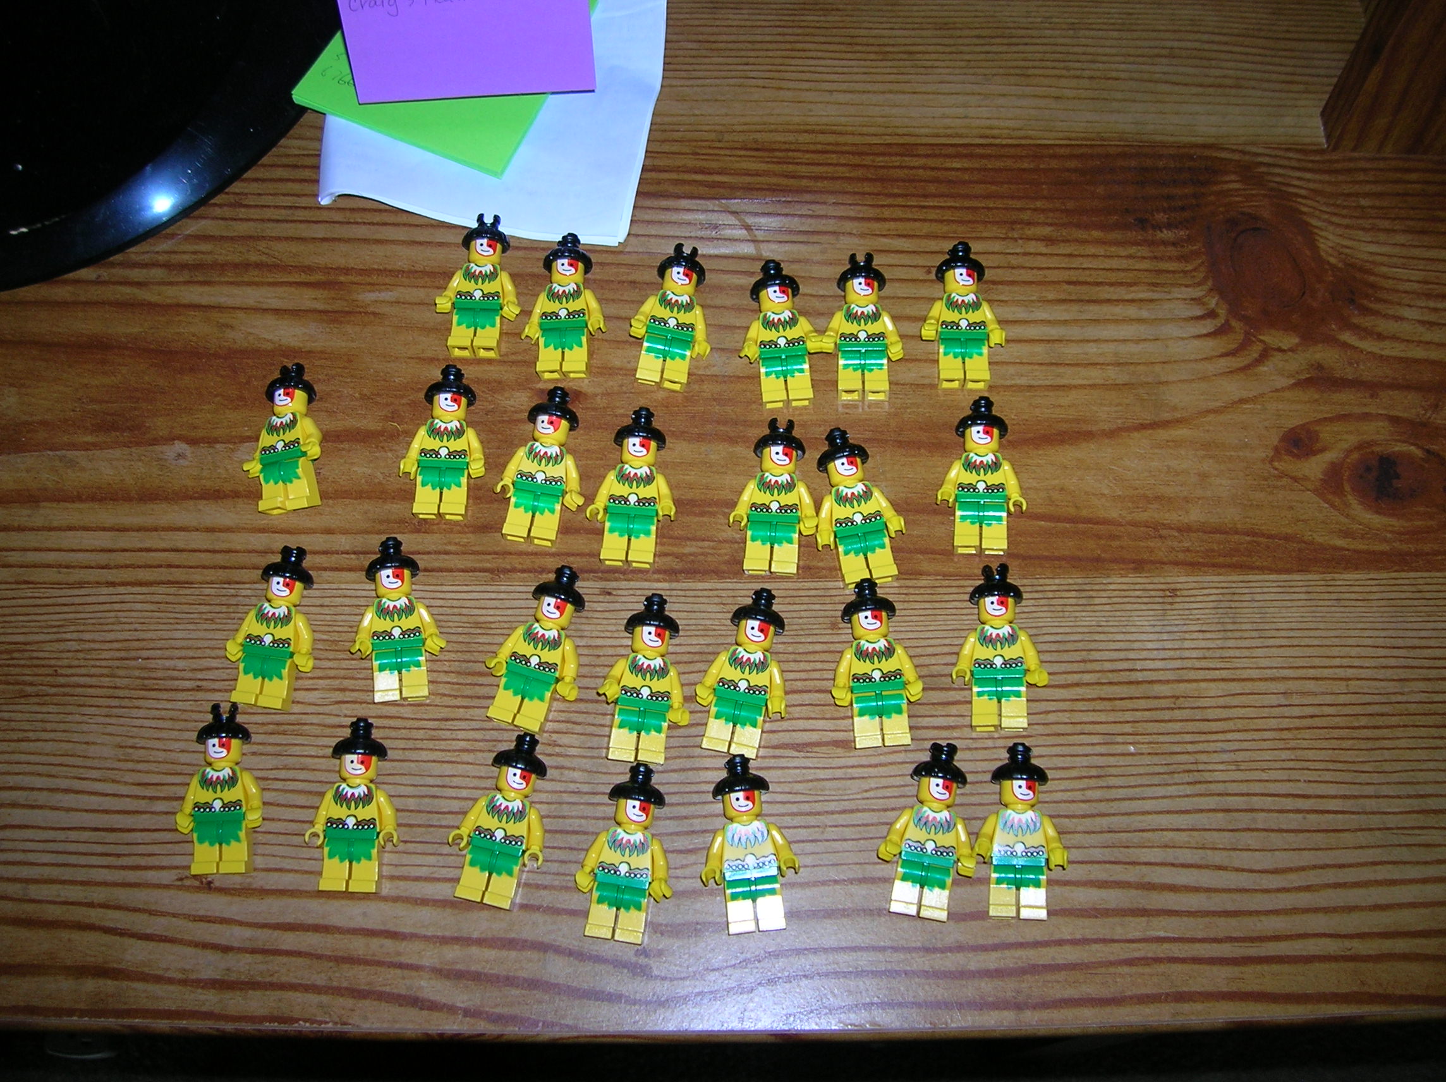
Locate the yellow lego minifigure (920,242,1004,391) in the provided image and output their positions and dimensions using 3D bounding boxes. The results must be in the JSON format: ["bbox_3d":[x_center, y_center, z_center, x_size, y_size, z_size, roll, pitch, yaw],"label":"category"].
[{"bbox_3d":[0.074,-0.070,0.442,0.026,0.015,0.047,1,74,2],"label":"yellow lego minifigure"}]

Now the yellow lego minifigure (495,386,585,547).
[{"bbox_3d":[-0.053,-0.023,0.427,0.028,0.015,0.047,8,77,5],"label":"yellow lego minifigure"}]

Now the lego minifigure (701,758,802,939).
[{"bbox_3d":[0.007,0.082,0.388,0.027,0.015,0.048,-5,76,0],"label":"lego minifigure"}]

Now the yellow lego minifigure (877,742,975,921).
[{"bbox_3d":[0.058,0.080,0.393,0.026,0.015,0.048,8,78,11],"label":"yellow lego minifigure"}]

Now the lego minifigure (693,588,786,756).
[{"bbox_3d":[0.007,0.037,0.403,0.026,0.015,0.047,11,78,6],"label":"lego minifigure"}]

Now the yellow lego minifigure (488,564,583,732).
[{"bbox_3d":[-0.051,0.030,0.406,0.028,0.015,0.047,16,79,8],"label":"yellow lego minifigure"}]

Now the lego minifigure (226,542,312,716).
[{"bbox_3d":[-0.129,0.025,0.416,0.026,0.015,0.048,7,78,4],"label":"lego minifigure"}]

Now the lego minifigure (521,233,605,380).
[{"bbox_3d":[-0.049,-0.074,0.440,0.026,0.015,0.048,0,76,2],"label":"lego minifigure"}]

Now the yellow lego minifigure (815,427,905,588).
[{"bbox_3d":[0.039,-0.010,0.420,0.026,0.015,0.047,-11,76,-2],"label":"yellow lego minifigure"}]

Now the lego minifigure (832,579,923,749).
[{"bbox_3d":[0.043,0.035,0.409,0.026,0.015,0.048,-5,78,1],"label":"lego minifigure"}]

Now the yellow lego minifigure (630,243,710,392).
[{"bbox_3d":[-0.015,-0.071,0.446,0.026,0.015,0.048,8,79,4],"label":"yellow lego minifigure"}]

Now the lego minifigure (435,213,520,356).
[{"bbox_3d":[-0.076,-0.081,0.443,0.027,0.015,0.048,2,76,2],"label":"lego minifigure"}]

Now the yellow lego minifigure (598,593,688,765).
[{"bbox_3d":[-0.022,0.038,0.403,0.027,0.015,0.048,5,76,3],"label":"yellow lego minifigure"}]

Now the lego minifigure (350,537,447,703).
[{"bbox_3d":[-0.096,0.023,0.416,0.027,0.015,0.049,-3,78,-14],"label":"lego minifigure"}]

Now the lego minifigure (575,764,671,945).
[{"bbox_3d":[-0.025,0.086,0.393,0.027,0.015,0.048,8,79,3],"label":"lego minifigure"}]

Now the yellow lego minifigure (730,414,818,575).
[{"bbox_3d":[0.016,-0.014,0.419,0.026,0.015,0.048,4,76,3],"label":"yellow lego minifigure"}]

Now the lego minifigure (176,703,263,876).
[{"bbox_3d":[-0.141,0.069,0.397,0.024,0.015,0.048,-5,76,0],"label":"lego minifigure"}]

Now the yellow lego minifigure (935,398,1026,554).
[{"bbox_3d":[0.077,-0.020,0.423,0.026,0.015,0.047,3,75,3],"label":"yellow lego minifigure"}]

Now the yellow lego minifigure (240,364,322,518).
[{"bbox_3d":[-0.133,-0.032,0.435,0.024,0.015,0.048,-3,78,11],"label":"yellow lego minifigure"}]

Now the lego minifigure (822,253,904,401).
[{"bbox_3d":[0.043,-0.067,0.435,0.024,0.015,0.048,0,76,2],"label":"lego minifigure"}]

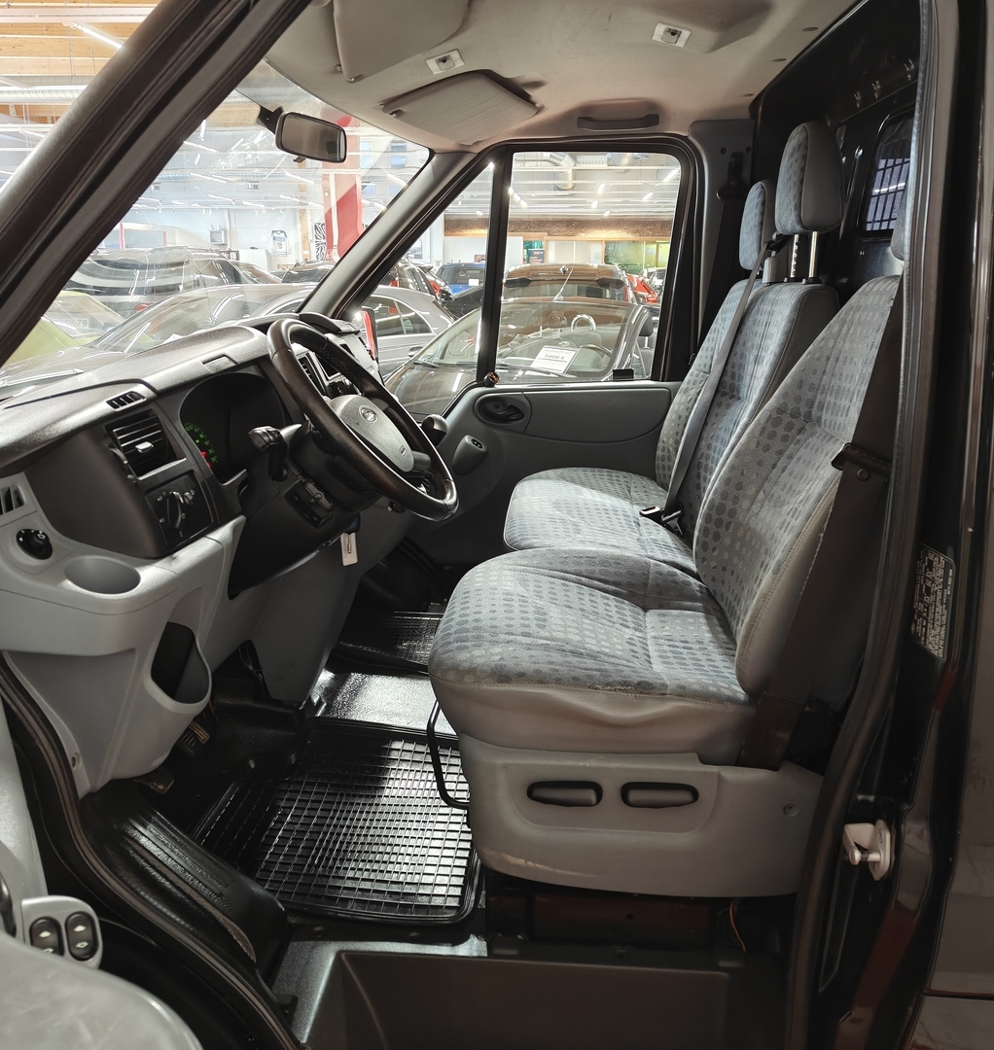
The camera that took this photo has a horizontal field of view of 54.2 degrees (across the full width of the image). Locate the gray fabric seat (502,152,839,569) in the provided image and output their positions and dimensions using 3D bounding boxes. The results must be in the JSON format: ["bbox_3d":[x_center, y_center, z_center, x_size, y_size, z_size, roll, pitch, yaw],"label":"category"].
[{"bbox_3d":[0.327,-0.252,2.134,0.622,1.091,0.877,0,14,2],"label":"gray fabric seat"}]

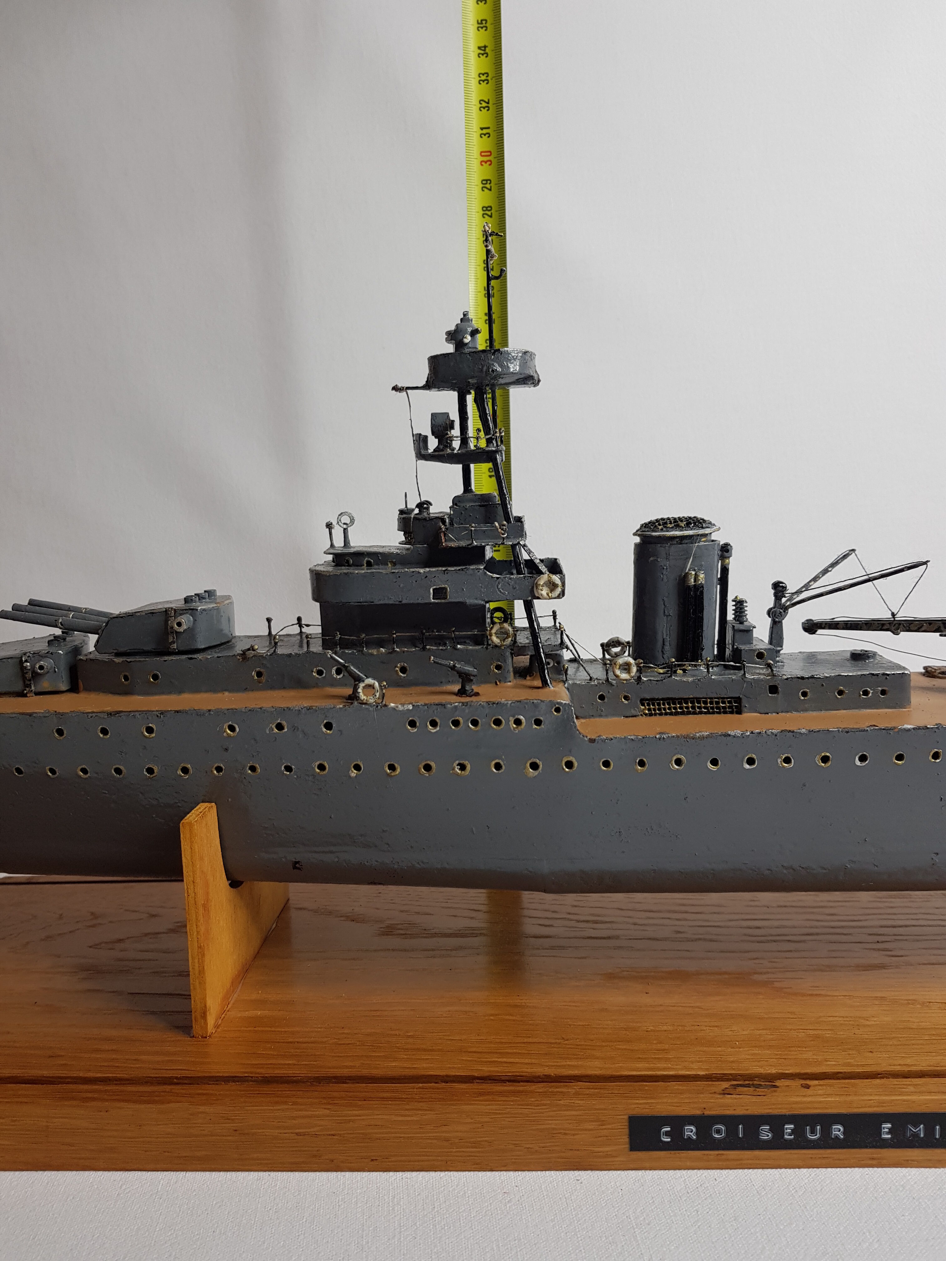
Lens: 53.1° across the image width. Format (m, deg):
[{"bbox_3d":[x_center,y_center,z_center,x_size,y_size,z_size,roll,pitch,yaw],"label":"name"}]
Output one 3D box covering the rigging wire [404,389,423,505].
[{"bbox_3d":[-0.018,-0.055,0.282,0.002,0.033,0.002,-7,7,3],"label":"rigging wire"}]

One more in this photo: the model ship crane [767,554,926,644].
[{"bbox_3d":[0.106,-0.008,0.284,0.036,0.028,0.056,-1,8,2],"label":"model ship crane"}]

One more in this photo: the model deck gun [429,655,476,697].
[{"bbox_3d":[-0.005,0.013,0.265,0.013,0.012,0.005,-2,8,-4],"label":"model deck gun"}]

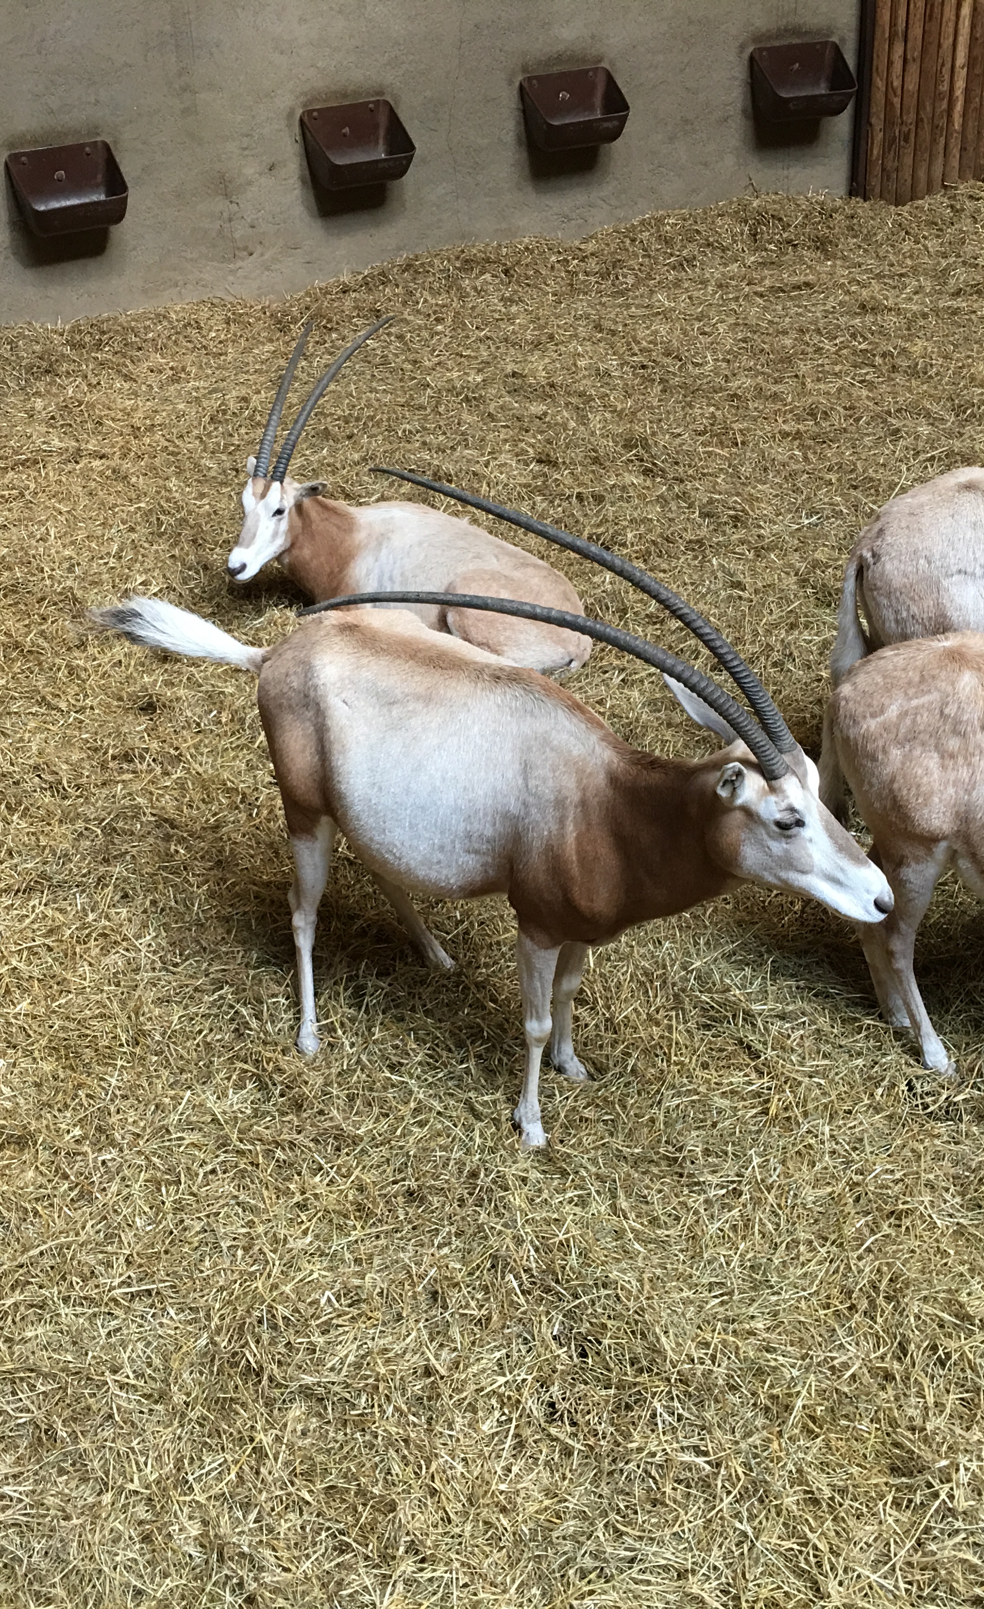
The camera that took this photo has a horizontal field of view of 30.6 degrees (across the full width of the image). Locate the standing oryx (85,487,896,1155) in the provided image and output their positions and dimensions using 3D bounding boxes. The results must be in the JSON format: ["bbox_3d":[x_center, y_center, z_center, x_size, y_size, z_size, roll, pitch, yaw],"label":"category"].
[{"bbox_3d":[-0.142,0.031,3.788,1.920,1.470,0.680,21,39,33],"label":"standing oryx"}]

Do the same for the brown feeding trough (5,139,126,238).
[{"bbox_3d":[-2.061,-3.011,8.821,0.530,0.339,0.412,-18,35,-22],"label":"brown feeding trough"}]

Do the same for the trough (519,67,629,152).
[{"bbox_3d":[0.467,-3.763,9.765,0.530,0.339,0.412,-14,33,-16],"label":"trough"}]

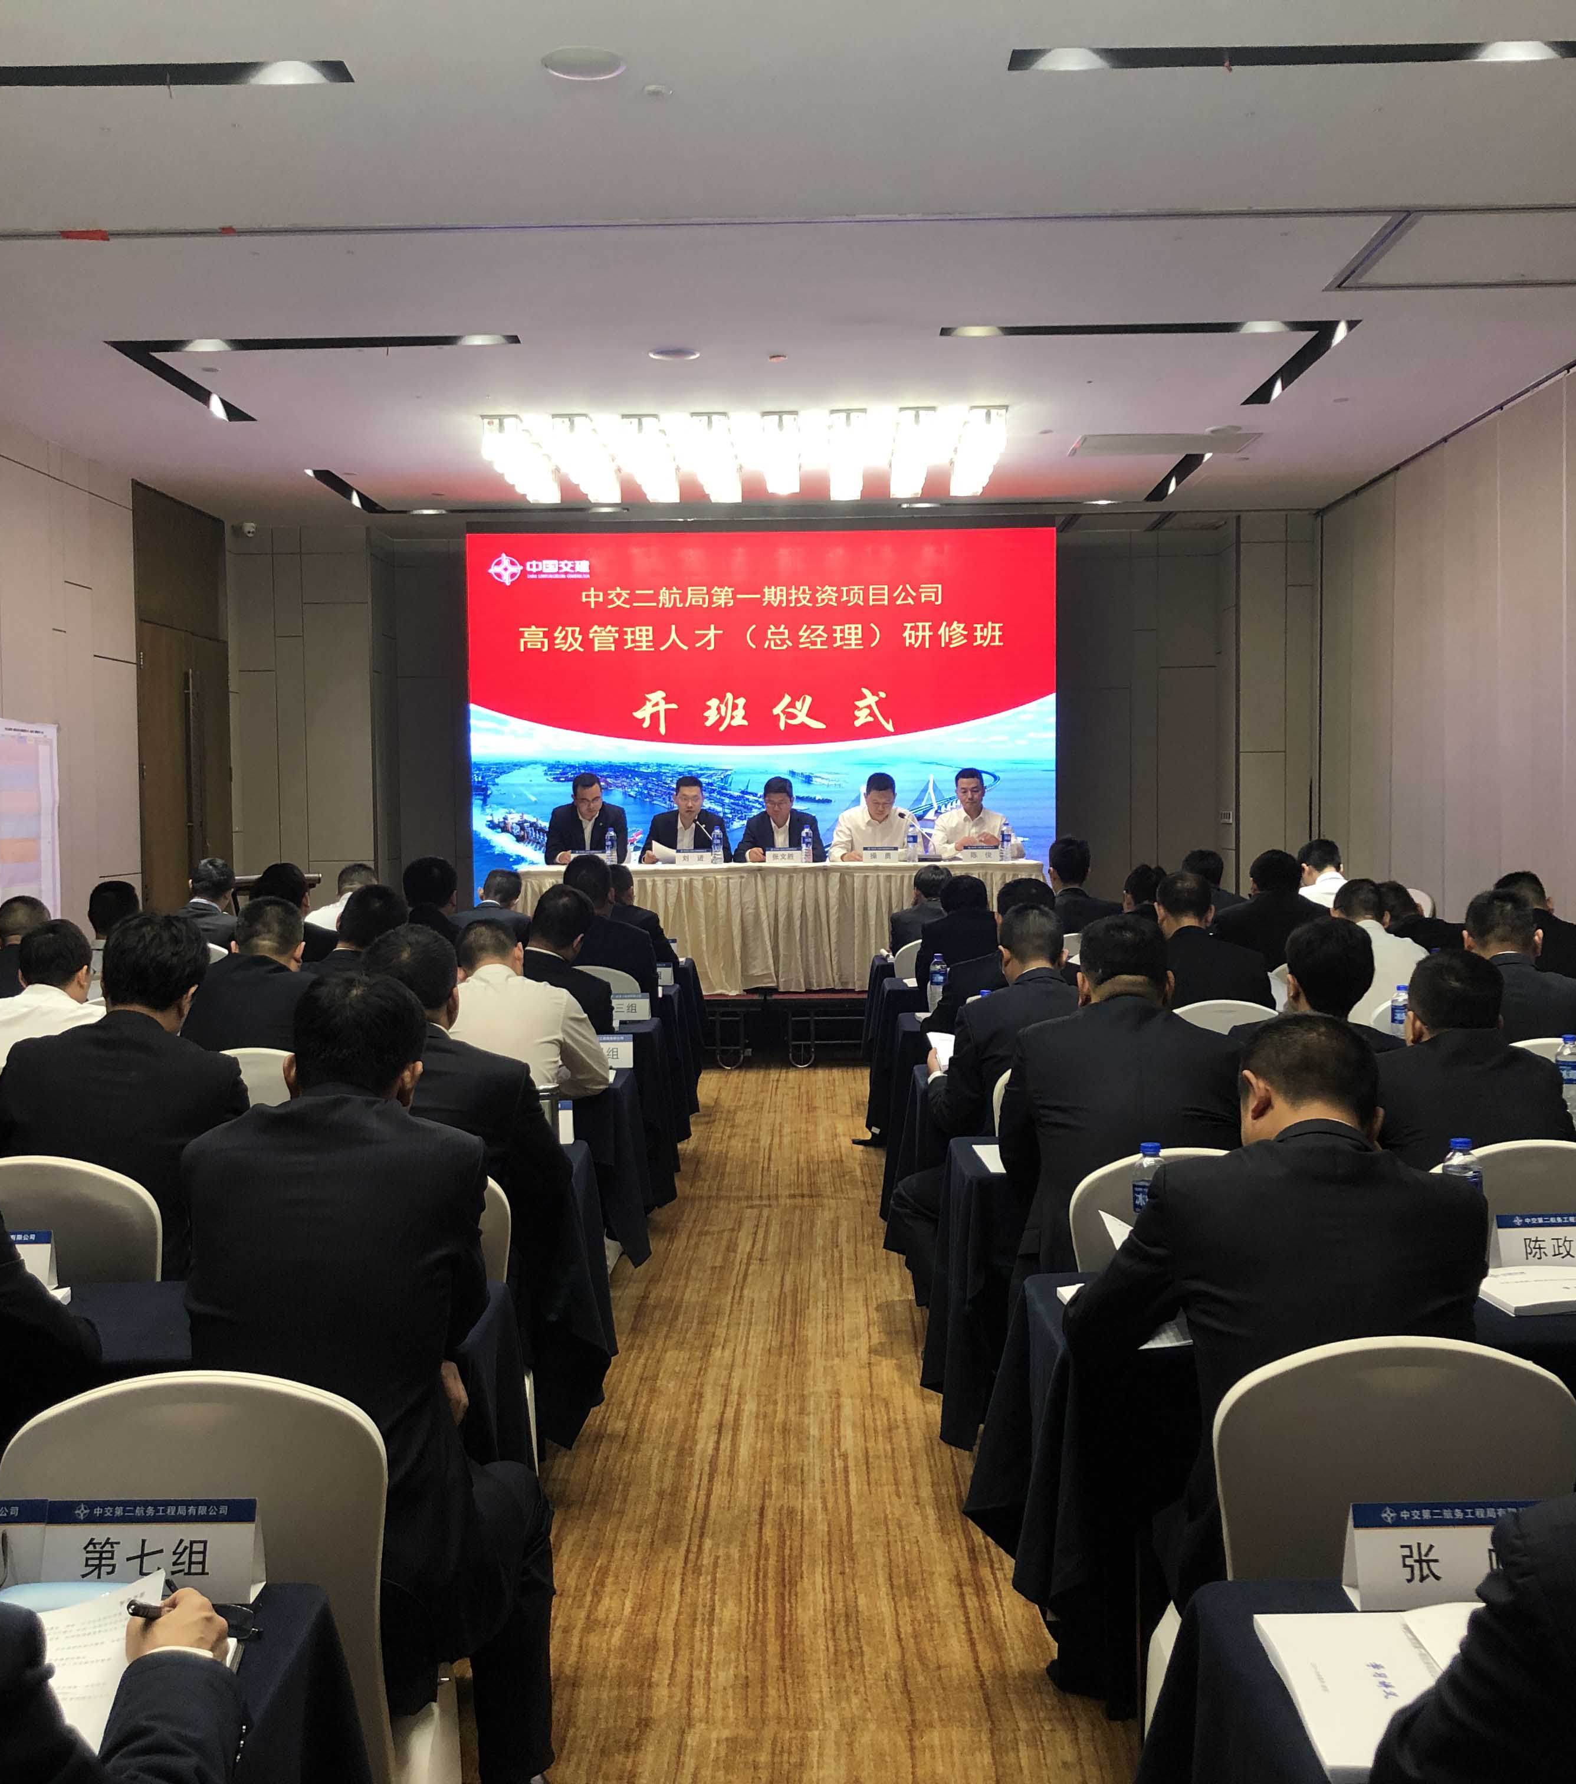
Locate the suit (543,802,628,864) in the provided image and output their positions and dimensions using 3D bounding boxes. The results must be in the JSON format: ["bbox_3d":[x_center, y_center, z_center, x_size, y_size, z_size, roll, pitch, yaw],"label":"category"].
[{"bbox_3d":[-1.205,-0.206,11.500,0.490,0.650,0.450,-1,2,1],"label":"suit"}]

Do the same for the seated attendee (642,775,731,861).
[{"bbox_3d":[-0.623,-0.063,11.922,0.530,1.285,0.750,-1,3,1],"label":"seated attendee"}]

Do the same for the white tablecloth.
[{"bbox_3d":[-0.033,0.212,11.473,3.080,0.735,0.580,0,3,0],"label":"white tablecloth"}]

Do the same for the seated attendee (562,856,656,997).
[{"bbox_3d":[-0.710,0.508,7.665,0.520,1.330,0.750,0,3,6],"label":"seated attendee"}]

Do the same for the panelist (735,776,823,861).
[{"bbox_3d":[-0.058,-0.081,11.910,0.560,1.280,0.750,0,3,0],"label":"panelist"}]

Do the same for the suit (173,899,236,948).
[{"bbox_3d":[-2.686,0.356,8.900,0.480,0.650,0.450,0,3,16],"label":"suit"}]

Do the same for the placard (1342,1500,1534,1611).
[{"bbox_3d":[0.628,0.615,1.803,0.200,0.089,0.060,-1,2,0],"label":"placard"}]

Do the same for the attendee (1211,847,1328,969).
[{"bbox_3d":[1.818,0.505,7.200,0.520,1.300,0.740,-1,2,1],"label":"attendee"}]

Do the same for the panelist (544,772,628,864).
[{"bbox_3d":[-1.233,-0.070,11.932,0.520,1.315,0.750,-1,3,1],"label":"panelist"}]

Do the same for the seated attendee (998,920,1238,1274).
[{"bbox_3d":[0.661,0.700,3.967,0.520,1.310,0.800,0,3,0],"label":"seated attendee"}]

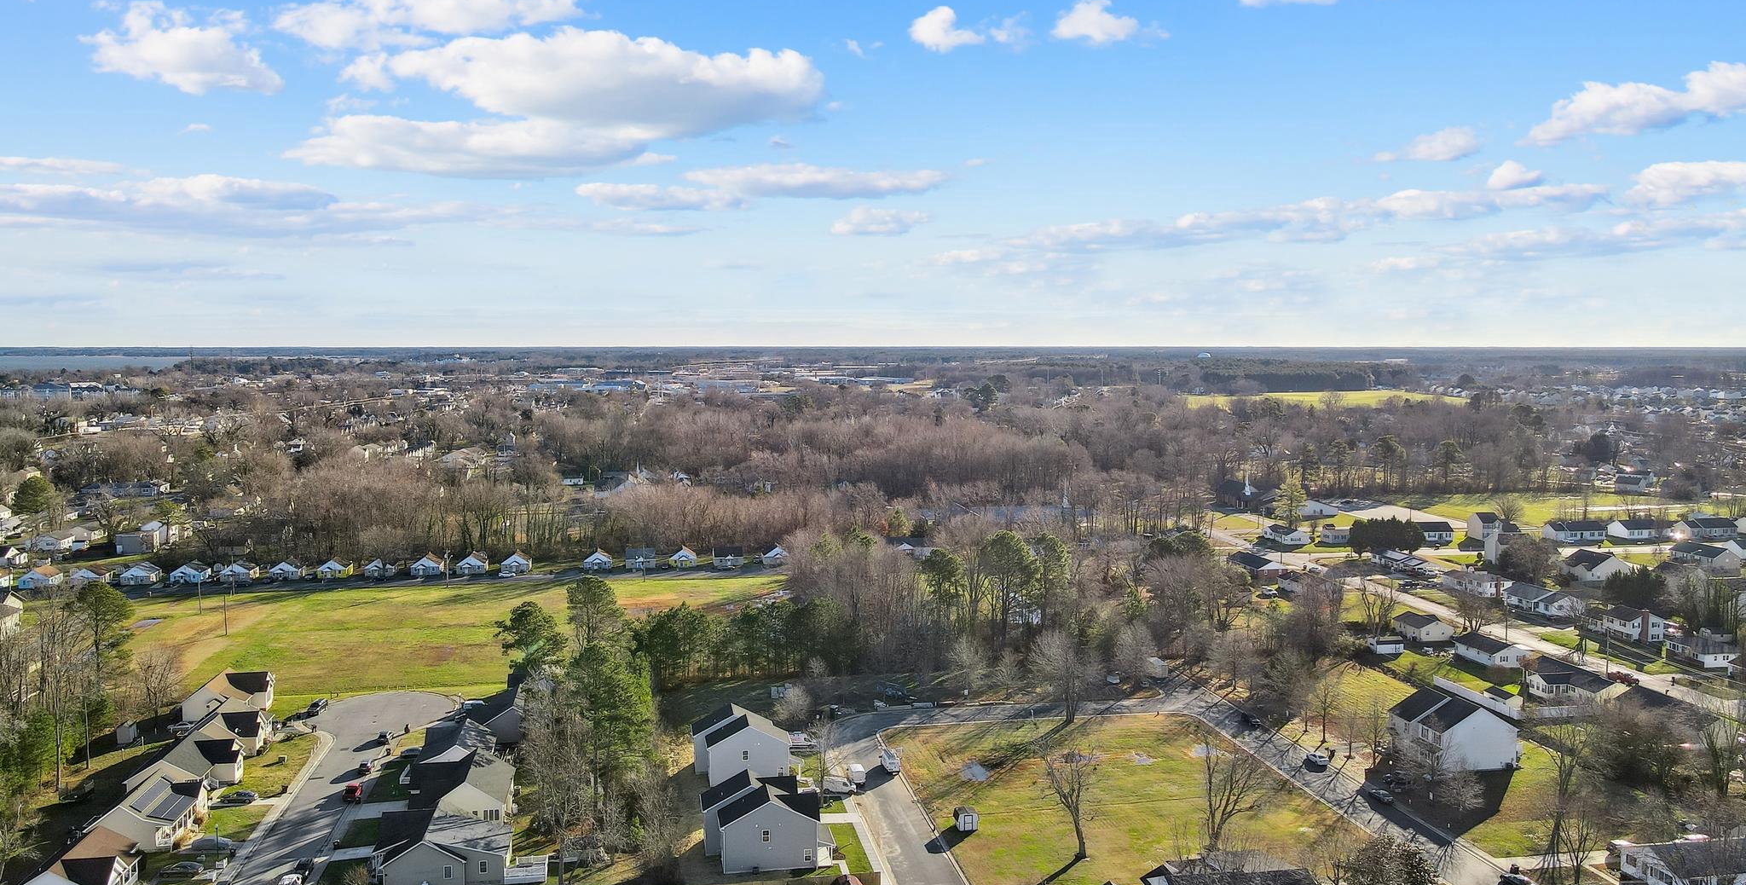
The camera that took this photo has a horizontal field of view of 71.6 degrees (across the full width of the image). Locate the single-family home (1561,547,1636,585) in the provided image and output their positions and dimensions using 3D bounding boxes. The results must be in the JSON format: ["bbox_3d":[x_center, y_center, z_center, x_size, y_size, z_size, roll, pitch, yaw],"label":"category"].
[{"bbox_3d":[206.071,34.844,344.966,14.850,7.030,13.370,-1,5,-10],"label":"single-family home"}]

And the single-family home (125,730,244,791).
[{"bbox_3d":[-102.900,48.642,183.358,13.860,5.840,14.450,-1,5,-10],"label":"single-family home"}]

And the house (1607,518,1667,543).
[{"bbox_3d":[263.445,29.624,416.770,15.250,5.740,9.500,-1,5,-10],"label":"house"}]

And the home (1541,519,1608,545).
[{"bbox_3d":[226.600,28.580,391.470,17.880,5.280,7.620,-1,5,-9],"label":"home"}]

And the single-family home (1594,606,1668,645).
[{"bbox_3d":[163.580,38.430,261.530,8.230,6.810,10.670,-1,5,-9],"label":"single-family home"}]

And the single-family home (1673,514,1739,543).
[{"bbox_3d":[288.596,29.378,419.788,18.710,5.740,9.310,-1,5,-10],"label":"single-family home"}]

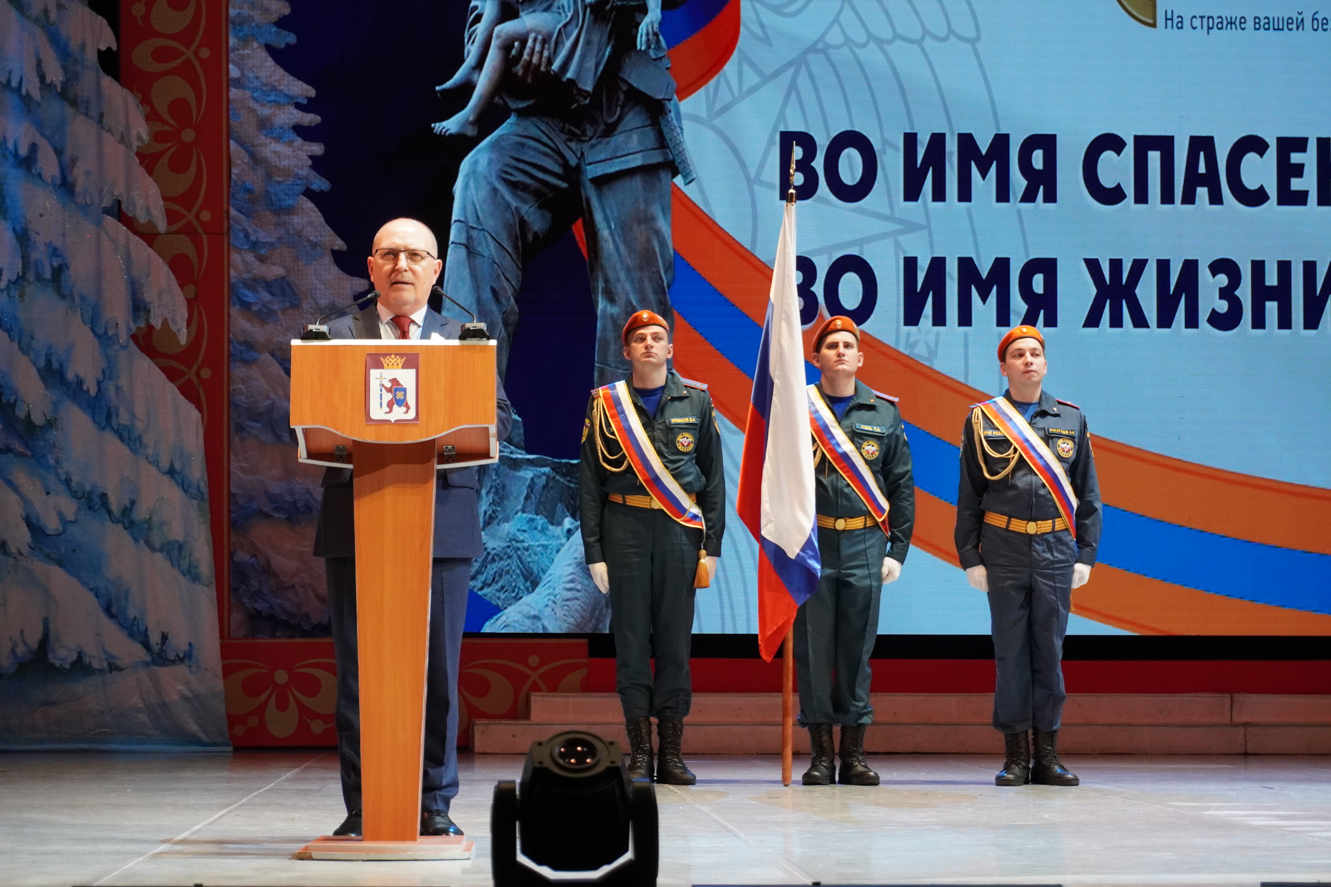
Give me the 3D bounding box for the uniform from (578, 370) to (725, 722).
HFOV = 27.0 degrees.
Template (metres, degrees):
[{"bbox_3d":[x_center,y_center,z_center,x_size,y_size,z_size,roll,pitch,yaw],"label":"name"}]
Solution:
[{"bbox_3d":[-0.053,0.404,10.973,0.581,1.391,0.290,0,-4,-3],"label":"uniform"}]

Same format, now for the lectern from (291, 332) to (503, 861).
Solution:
[{"bbox_3d":[-0.686,0.398,7.082,0.513,1.289,0.520,0,-4,-3],"label":"lectern"}]

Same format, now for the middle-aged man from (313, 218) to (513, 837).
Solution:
[{"bbox_3d":[-0.714,0.221,7.715,0.574,1.735,0.480,0,-4,-3],"label":"middle-aged man"}]

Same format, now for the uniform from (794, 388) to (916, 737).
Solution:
[{"bbox_3d":[0.697,0.434,10.985,0.584,1.376,0.290,0,-4,-3],"label":"uniform"}]

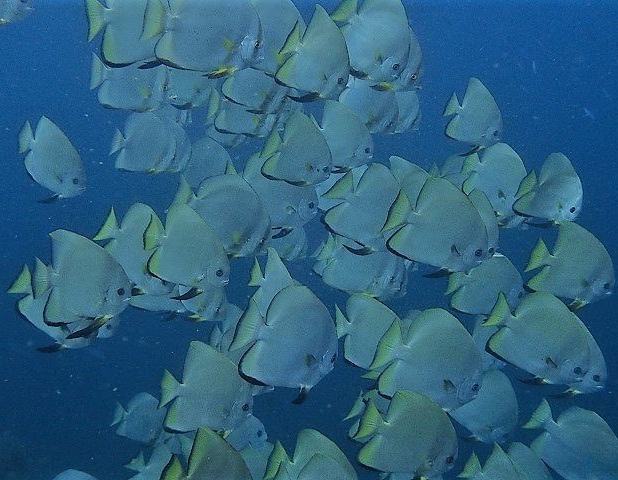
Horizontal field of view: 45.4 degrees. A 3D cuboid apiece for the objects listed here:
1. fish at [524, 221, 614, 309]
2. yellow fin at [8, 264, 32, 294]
[{"bbox_3d":[1.099,0.105,3.050,0.360,0.325,0.065,25,0,0],"label":"fish"},{"bbox_3d":[-1.073,0.147,2.750,0.075,0.125,0.020,28,-3,-12],"label":"yellow fin"}]

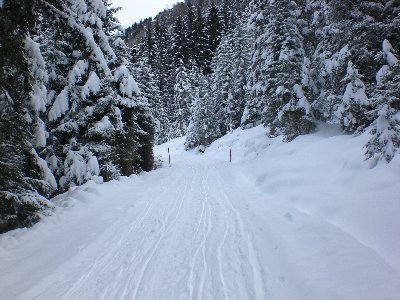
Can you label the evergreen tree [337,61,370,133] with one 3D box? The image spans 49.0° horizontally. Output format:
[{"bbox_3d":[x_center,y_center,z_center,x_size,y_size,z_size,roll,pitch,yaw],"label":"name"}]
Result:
[{"bbox_3d":[6.640,-2.300,19.000,1.500,3.150,1.500,0,1,0],"label":"evergreen tree"}]

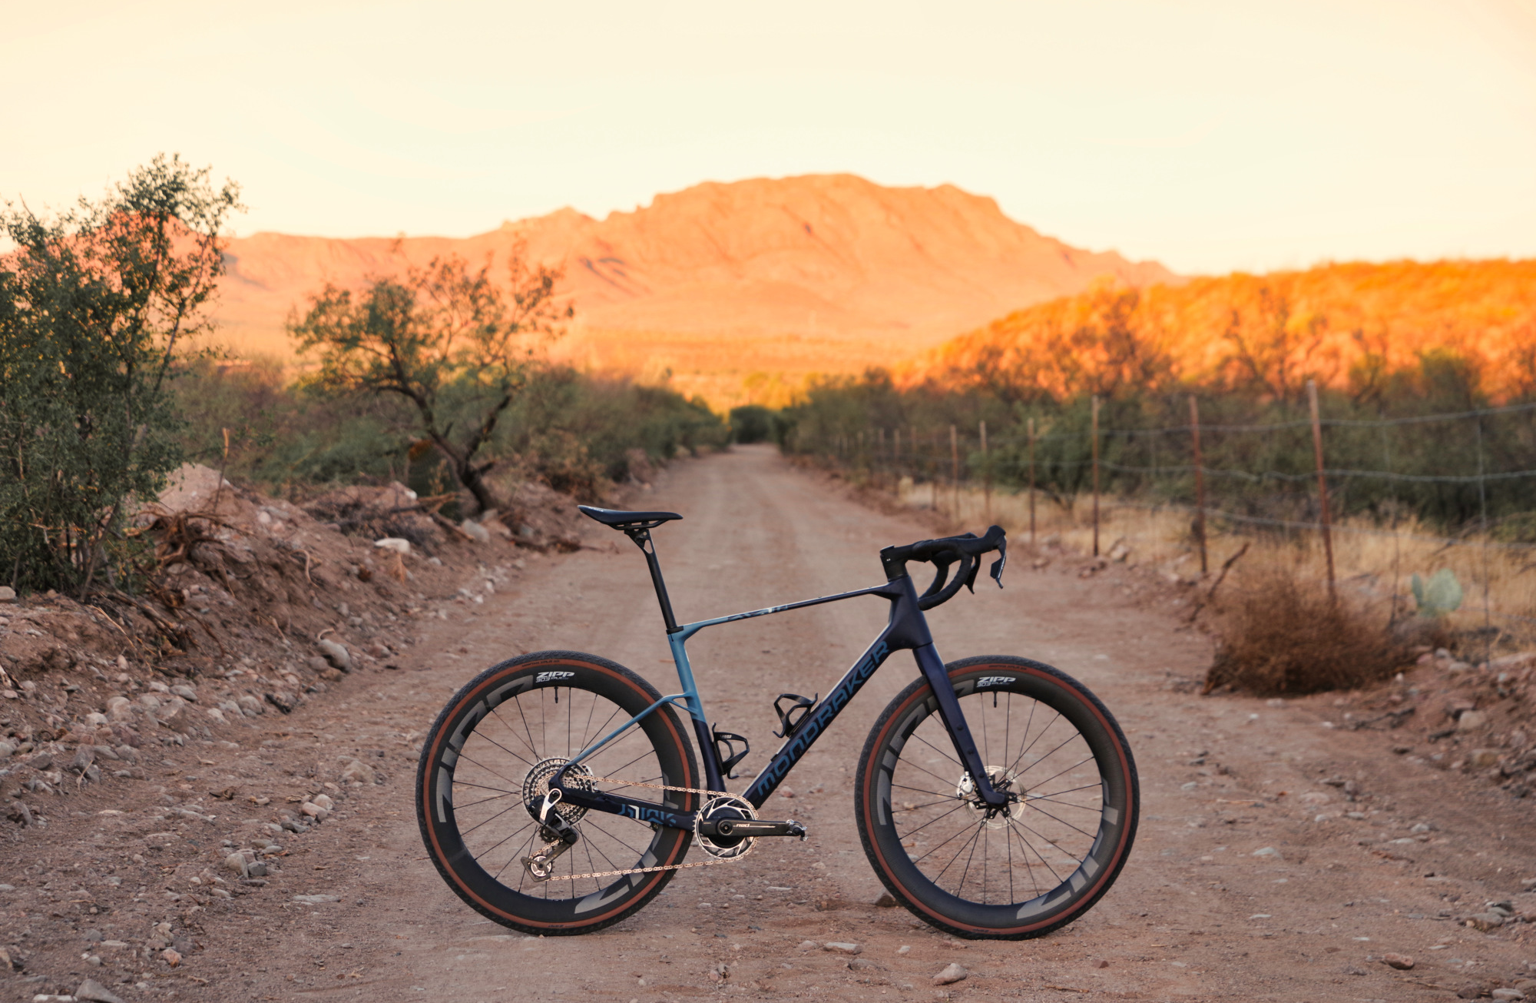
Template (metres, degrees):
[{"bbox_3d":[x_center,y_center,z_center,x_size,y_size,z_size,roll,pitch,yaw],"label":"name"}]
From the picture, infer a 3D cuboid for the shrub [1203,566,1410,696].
[{"bbox_3d":[2.650,0.615,14.700,1.020,0.610,0.950,0,1,0],"label":"shrub"}]

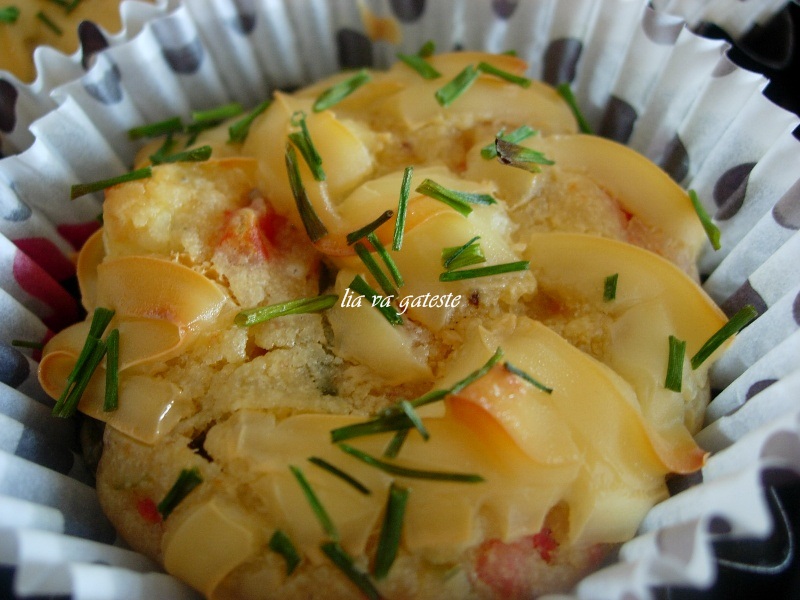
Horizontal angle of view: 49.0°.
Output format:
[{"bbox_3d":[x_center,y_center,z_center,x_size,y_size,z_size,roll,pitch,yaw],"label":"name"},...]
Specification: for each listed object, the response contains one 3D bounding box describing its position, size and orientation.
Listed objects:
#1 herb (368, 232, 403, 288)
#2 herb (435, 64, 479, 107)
[{"bbox_3d":[-0.002,-0.006,0.125,0.001,0.001,0.010,-21,59,-13],"label":"herb"},{"bbox_3d":[0.010,-0.038,0.155,0.002,0.002,0.010,34,63,19],"label":"herb"}]

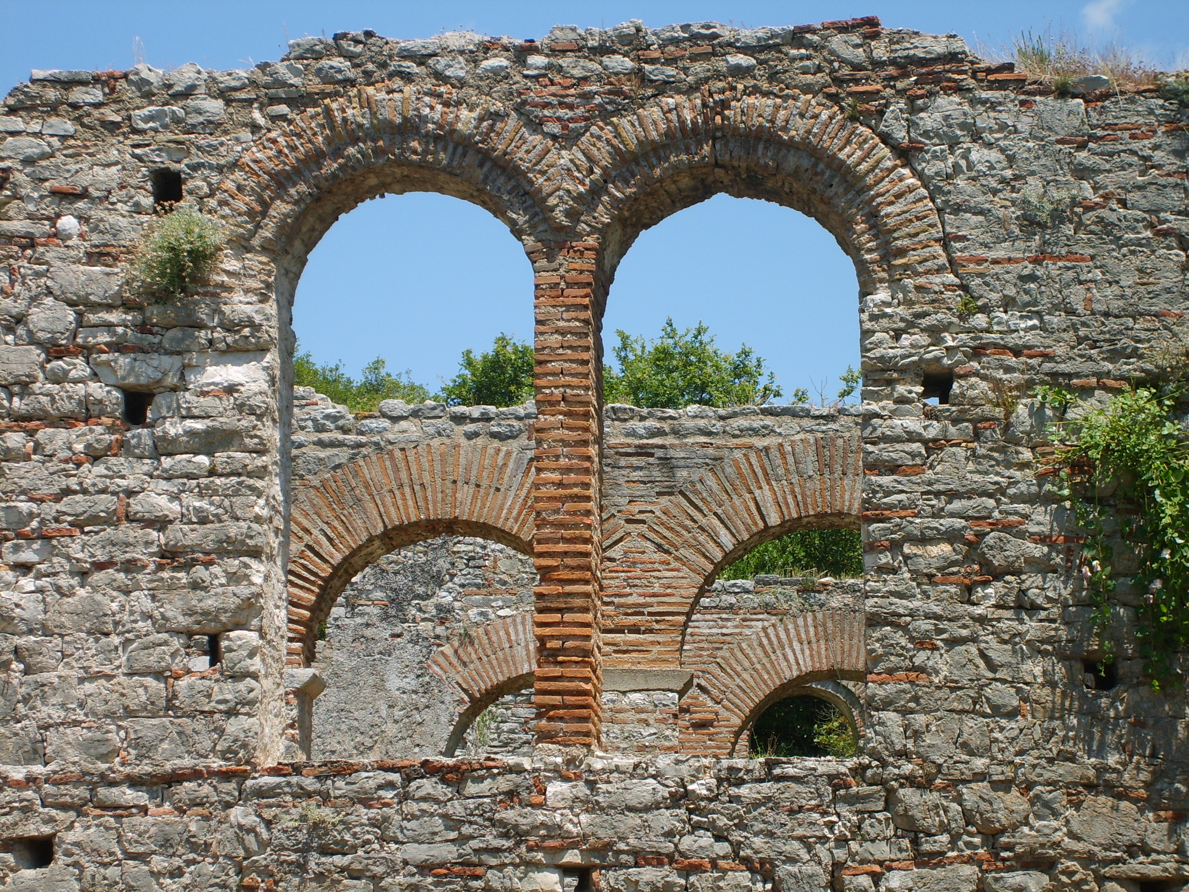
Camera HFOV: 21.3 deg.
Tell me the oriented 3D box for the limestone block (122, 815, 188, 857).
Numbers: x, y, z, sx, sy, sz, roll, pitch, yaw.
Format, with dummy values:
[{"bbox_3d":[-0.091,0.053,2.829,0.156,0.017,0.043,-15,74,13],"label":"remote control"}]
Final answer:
[{"bbox_3d":[-2.602,2.345,18.934,0.409,0.241,0.270,-1,-12,5],"label":"limestone block"}]

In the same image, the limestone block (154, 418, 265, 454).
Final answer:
[{"bbox_3d":[-2.261,-0.027,18.832,0.661,0.214,0.300,-1,-13,5],"label":"limestone block"}]

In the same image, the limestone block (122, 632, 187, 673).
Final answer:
[{"bbox_3d":[-2.553,1.235,18.541,0.367,0.239,0.250,-1,-13,5],"label":"limestone block"}]

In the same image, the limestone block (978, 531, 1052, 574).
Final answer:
[{"bbox_3d":[2.421,0.642,18.243,0.414,0.247,0.260,-1,-13,5],"label":"limestone block"}]

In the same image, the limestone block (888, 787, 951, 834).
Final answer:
[{"bbox_3d":[1.907,2.150,18.542,0.350,0.267,0.270,-1,-12,5],"label":"limestone block"}]

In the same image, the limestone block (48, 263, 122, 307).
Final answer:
[{"bbox_3d":[-2.946,-0.900,18.454,0.440,0.260,0.270,-1,-15,2],"label":"limestone block"}]

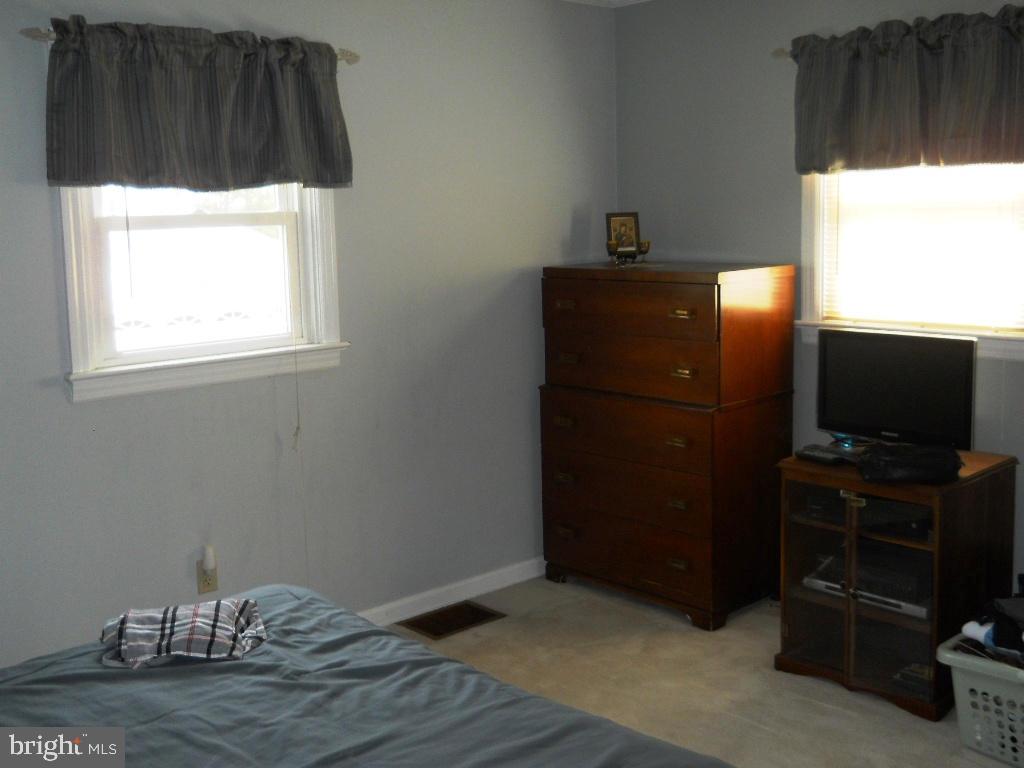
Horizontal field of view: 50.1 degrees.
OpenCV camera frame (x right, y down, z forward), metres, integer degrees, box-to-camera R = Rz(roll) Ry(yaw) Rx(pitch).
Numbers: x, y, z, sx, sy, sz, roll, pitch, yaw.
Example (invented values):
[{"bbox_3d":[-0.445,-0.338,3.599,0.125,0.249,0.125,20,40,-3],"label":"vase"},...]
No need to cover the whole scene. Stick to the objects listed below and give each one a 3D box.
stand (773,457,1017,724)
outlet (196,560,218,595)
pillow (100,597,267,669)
[{"bbox_3d":[1.280,0.607,3.663,0.563,0.724,0.546,8,13,44],"label":"stand"},{"bbox_3d":[-1.021,0.651,3.681,0.070,0.112,0.010,-9,12,-41],"label":"outlet"},{"bbox_3d":[-0.749,0.577,2.556,0.360,0.082,0.190,-1,9,0],"label":"pillow"}]

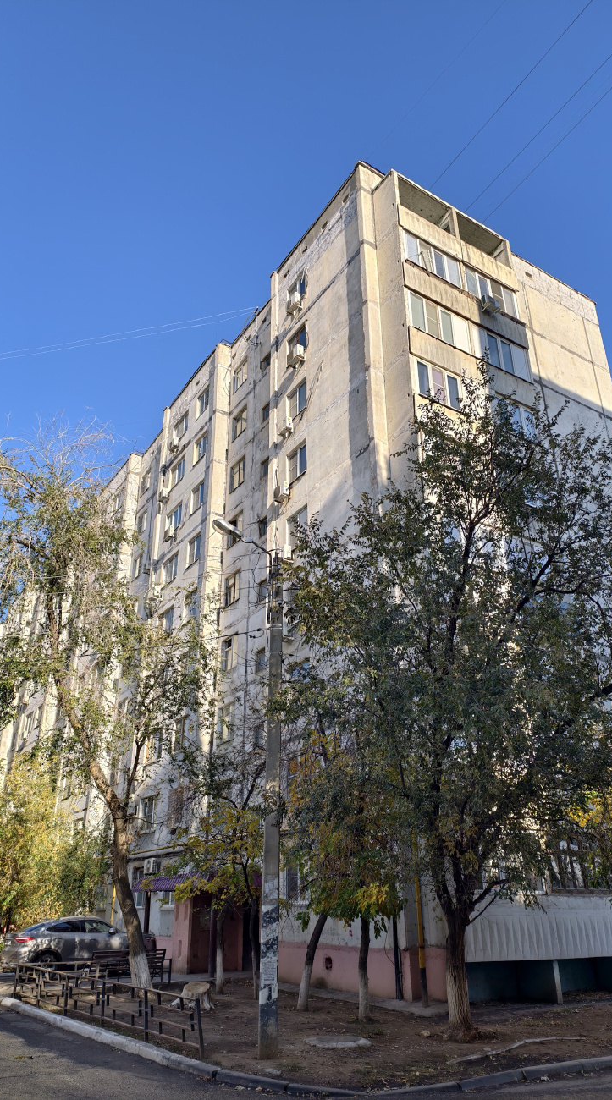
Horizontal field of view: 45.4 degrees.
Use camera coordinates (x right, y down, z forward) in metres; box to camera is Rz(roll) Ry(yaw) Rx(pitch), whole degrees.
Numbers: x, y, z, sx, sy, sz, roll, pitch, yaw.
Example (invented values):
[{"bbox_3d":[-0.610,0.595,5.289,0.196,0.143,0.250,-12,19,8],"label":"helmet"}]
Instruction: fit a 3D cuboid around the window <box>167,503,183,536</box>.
[{"bbox_3d":[-6.662,-1.473,37.031,0.160,1.358,1.993,15,-30,-29],"label":"window"}]

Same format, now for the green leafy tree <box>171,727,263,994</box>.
[{"bbox_3d":[-2.257,7.761,18.587,2.700,5.942,2.600,3,-27,-6],"label":"green leafy tree"}]

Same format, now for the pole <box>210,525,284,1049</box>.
[{"bbox_3d":[-1.000,3.101,11.112,1.396,7.744,0.300,15,-30,-29],"label":"pole"}]

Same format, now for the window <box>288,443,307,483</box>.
[{"bbox_3d":[-0.282,-3.161,26.742,0.160,1.448,1.360,15,-30,-29],"label":"window"}]

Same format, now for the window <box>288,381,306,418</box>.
[{"bbox_3d":[-0.313,-5.684,27.995,0.160,1.409,1.360,15,-30,-29],"label":"window"}]

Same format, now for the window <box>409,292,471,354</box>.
[{"bbox_3d":[4.513,-7.601,24.610,2.615,1.423,0.160,15,-30,-29],"label":"window"}]

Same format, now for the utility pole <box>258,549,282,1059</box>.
[{"bbox_3d":[-0.518,3.379,11.312,0.260,7.420,0.220,1,-26,-2],"label":"utility pole"}]

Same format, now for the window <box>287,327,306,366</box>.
[{"bbox_3d":[-0.284,-8.090,29.061,0.150,1.314,1.316,15,-30,-29],"label":"window"}]

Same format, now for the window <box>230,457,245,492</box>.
[{"bbox_3d":[-3.014,-3.346,33.138,0.150,1.387,1.365,15,-30,-29],"label":"window"}]

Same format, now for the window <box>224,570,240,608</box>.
[{"bbox_3d":[-3.004,1.630,30.537,0.160,1.368,1.398,15,-30,-29],"label":"window"}]

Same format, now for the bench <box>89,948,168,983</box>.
[{"bbox_3d":[-4.940,11.449,20.065,2.195,0.840,0.570,22,-34,-37],"label":"bench"}]

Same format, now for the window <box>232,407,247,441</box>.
[{"bbox_3d":[-3.053,-5.896,34.197,0.160,1.398,1.392,15,-30,-29],"label":"window"}]

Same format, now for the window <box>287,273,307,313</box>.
[{"bbox_3d":[-0.305,-10.678,30.358,0.150,1.303,1.339,15,-30,-29],"label":"window"}]

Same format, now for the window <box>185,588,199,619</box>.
[{"bbox_3d":[-5.008,2.595,32.197,0.150,1.303,1.316,15,-30,-29],"label":"window"}]

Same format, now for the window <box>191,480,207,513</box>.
[{"bbox_3d":[-5.112,-2.477,34.813,0.160,1.440,1.427,15,-30,-29],"label":"window"}]

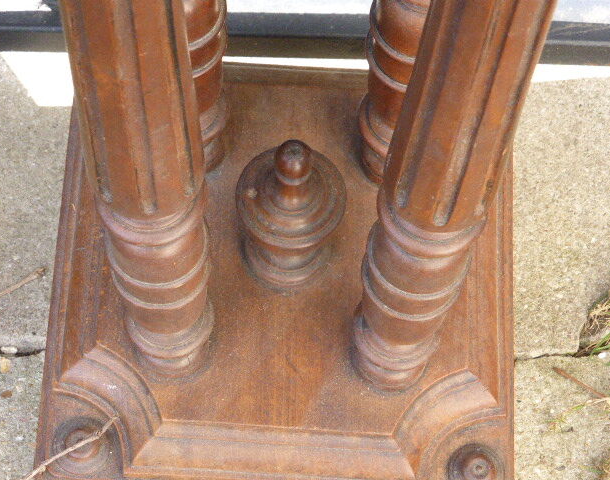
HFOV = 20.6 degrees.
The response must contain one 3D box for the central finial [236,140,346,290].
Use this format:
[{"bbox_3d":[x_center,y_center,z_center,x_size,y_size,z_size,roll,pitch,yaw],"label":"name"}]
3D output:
[{"bbox_3d":[-0.010,-0.026,1.193,0.077,0.169,0.077,0,67,-2],"label":"central finial"}]

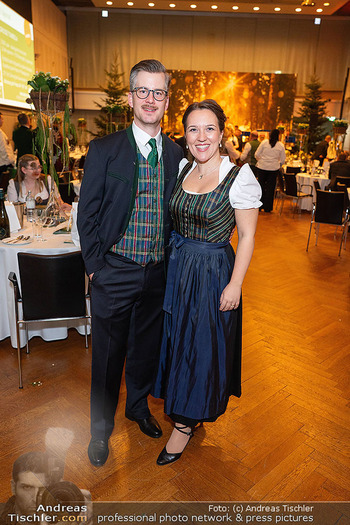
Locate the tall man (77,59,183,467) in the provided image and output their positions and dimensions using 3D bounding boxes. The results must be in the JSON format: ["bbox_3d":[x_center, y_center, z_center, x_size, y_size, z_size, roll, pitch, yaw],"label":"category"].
[{"bbox_3d":[-0.203,0.047,1.971,0.580,1.820,0.420,-5,18,-23],"label":"tall man"}]

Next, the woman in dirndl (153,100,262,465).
[{"bbox_3d":[0.120,0.140,2.009,0.470,1.710,0.410,8,18,19],"label":"woman in dirndl"}]

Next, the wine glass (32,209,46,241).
[{"bbox_3d":[-1.021,-0.281,3.210,0.088,0.230,0.088,2,17,0],"label":"wine glass"}]

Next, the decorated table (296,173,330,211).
[{"bbox_3d":[3.561,-1.630,9.765,1.650,0.770,1.650,2,17,0],"label":"decorated table"}]

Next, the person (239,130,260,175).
[{"bbox_3d":[1.835,-2.319,10.252,0.520,1.690,0.380,-10,21,-33],"label":"person"}]

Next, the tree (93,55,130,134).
[{"bbox_3d":[-1.688,-3.981,11.978,1.700,3.600,1.700,2,17,0],"label":"tree"}]

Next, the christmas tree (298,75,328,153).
[{"bbox_3d":[4.303,-4.188,13.522,1.600,3.500,1.600,2,17,0],"label":"christmas tree"}]

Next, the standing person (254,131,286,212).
[{"bbox_3d":[1.948,-1.868,8.768,0.580,1.700,0.360,4,17,5],"label":"standing person"}]

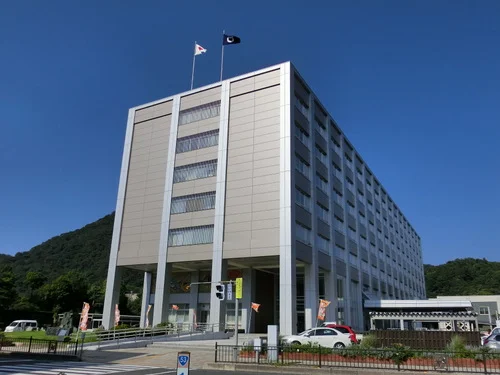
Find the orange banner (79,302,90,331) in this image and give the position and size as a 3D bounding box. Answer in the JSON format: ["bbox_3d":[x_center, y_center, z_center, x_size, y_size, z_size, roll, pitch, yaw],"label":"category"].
[{"bbox_3d":[-11.140,8.715,28.300,0.580,1.800,0.200,8,-20,-19],"label":"orange banner"}]

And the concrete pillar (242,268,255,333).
[{"bbox_3d":[-0.237,12.826,48.031,1.140,7.120,1.200,-9,-21,27],"label":"concrete pillar"}]

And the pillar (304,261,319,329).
[{"bbox_3d":[6.522,11.754,44.350,1.200,7.120,1.120,-9,-21,27],"label":"pillar"}]

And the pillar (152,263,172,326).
[{"bbox_3d":[-9.202,11.585,44.467,1.080,6.868,0.991,-9,-21,27],"label":"pillar"}]

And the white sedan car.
[{"bbox_3d":[4.380,9.830,26.950,4.620,1.460,1.770,-3,-19,11],"label":"white sedan car"}]

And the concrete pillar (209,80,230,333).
[{"bbox_3d":[-2.870,0.976,46.451,1.140,28.460,1.200,-9,-21,27],"label":"concrete pillar"}]

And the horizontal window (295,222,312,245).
[{"bbox_3d":[5.427,5.095,43.760,0.160,1.920,4.600,-9,-21,27],"label":"horizontal window"}]

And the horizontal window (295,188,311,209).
[{"bbox_3d":[5.514,1.474,44.974,0.160,1.920,4.600,-9,-21,27],"label":"horizontal window"}]

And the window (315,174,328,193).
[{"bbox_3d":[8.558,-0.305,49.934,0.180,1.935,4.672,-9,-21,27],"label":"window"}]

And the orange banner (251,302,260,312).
[{"bbox_3d":[0.381,7.897,27.500,0.600,0.600,0.200,-1,-18,6],"label":"orange banner"}]

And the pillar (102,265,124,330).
[{"bbox_3d":[-15.734,12.588,48.011,1.095,6.825,1.058,-9,-21,27],"label":"pillar"}]

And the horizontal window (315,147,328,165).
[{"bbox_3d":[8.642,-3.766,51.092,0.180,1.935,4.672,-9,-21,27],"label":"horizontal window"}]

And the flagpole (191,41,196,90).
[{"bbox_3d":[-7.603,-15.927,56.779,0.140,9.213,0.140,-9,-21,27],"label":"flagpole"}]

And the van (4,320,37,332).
[{"bbox_3d":[-38.562,23.549,70.830,1.720,1.950,4.700,-6,-20,21],"label":"van"}]

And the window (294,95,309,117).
[{"bbox_3d":[5.762,-9.021,47.103,0.180,1.935,4.672,-9,-21,27],"label":"window"}]

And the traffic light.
[{"bbox_3d":[-1.381,4.746,18.900,0.380,0.680,0.300,-16,-25,42],"label":"traffic light"}]

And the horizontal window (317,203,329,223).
[{"bbox_3d":[8.474,3.155,48.776,0.180,1.935,4.672,-9,-21,27],"label":"horizontal window"}]

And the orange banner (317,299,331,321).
[{"bbox_3d":[4.123,6.861,23.500,0.700,1.120,0.150,-2,-19,9],"label":"orange banner"}]

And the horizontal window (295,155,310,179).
[{"bbox_3d":[5.601,-2.147,46.188,0.160,1.920,4.600,-9,-21,27],"label":"horizontal window"}]

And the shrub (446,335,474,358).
[{"bbox_3d":[10.553,7.967,21.001,1.305,1.131,1.200,-7,-20,24],"label":"shrub"}]

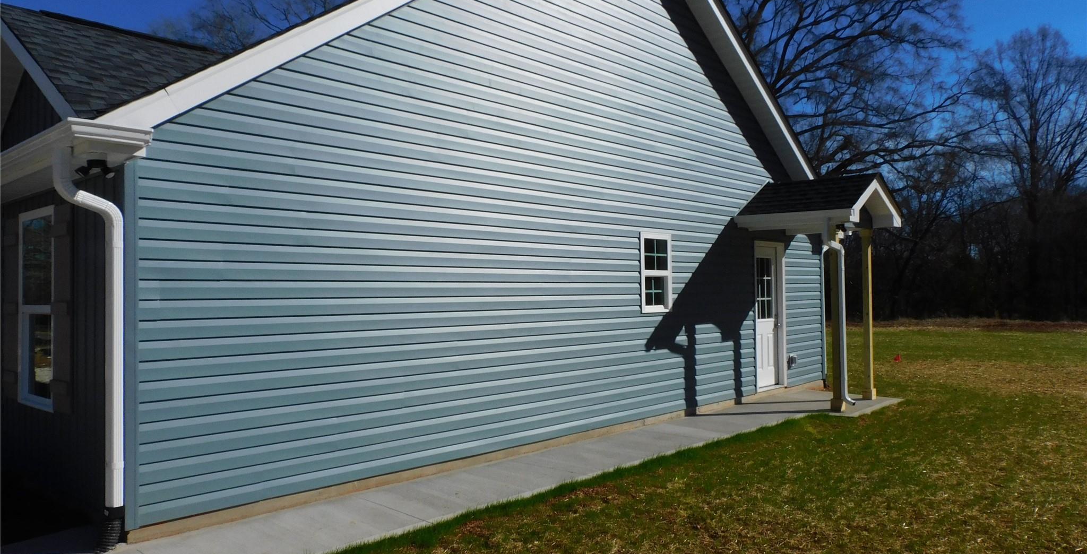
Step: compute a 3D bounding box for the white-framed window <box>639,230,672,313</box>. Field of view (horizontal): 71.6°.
[{"bbox_3d":[1.302,-0.053,8.750,0.080,0.915,0.610,-2,-2,43],"label":"white-framed window"}]

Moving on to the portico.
[{"bbox_3d":[3.808,0.174,10.273,1.500,3.060,2.000,-2,-2,43],"label":"portico"}]

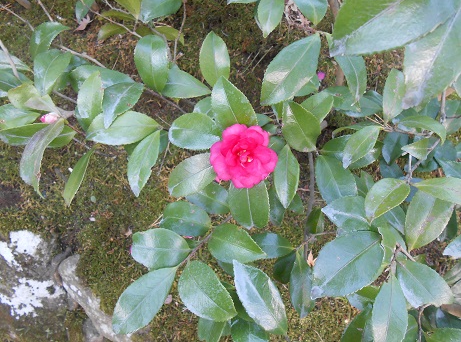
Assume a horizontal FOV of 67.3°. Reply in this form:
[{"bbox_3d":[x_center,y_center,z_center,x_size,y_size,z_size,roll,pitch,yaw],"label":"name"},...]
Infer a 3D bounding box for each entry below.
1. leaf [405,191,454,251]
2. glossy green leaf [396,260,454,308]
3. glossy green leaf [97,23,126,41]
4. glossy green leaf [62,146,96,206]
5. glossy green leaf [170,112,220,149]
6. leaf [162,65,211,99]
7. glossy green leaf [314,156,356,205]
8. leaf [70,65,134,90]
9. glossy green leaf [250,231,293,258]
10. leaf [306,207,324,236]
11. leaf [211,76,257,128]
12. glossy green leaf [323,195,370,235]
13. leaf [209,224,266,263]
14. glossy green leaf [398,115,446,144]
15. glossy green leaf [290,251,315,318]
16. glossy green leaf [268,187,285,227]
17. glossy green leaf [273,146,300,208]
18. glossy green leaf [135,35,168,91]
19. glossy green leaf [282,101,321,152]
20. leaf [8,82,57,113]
[{"bbox_3d":[0.228,0.057,0.398,0.046,0.012,0.083,28,93,-9],"label":"leaf"},{"bbox_3d":[0.235,0.136,0.420,0.081,0.012,0.043,36,75,-6],"label":"glossy green leaf"},{"bbox_3d":[-0.187,-0.220,0.550,0.047,0.010,0.026,-14,43,0],"label":"glossy green leaf"},{"bbox_3d":[-0.195,0.008,0.450,0.028,0.010,0.089,40,107,40],"label":"glossy green leaf"},{"bbox_3d":[-0.045,-0.049,0.432,0.070,0.012,0.039,8,69,19],"label":"glossy green leaf"},{"bbox_3d":[-0.052,-0.106,0.410,0.058,0.012,0.038,9,87,-10],"label":"leaf"},{"bbox_3d":[0.116,0.011,0.380,0.036,0.012,0.068,-24,81,-5],"label":"glossy green leaf"},{"bbox_3d":[-0.169,-0.124,0.470,0.099,0.013,0.042,9,89,6],"label":"leaf"},{"bbox_3d":[0.048,0.089,0.412,0.061,0.010,0.031,7,79,-5],"label":"glossy green leaf"},{"bbox_3d":[0.105,0.060,0.420,0.022,0.044,0.010,15,29,21],"label":"leaf"},{"bbox_3d":[0.003,-0.067,0.359,0.040,0.065,0.013,-19,20,-4],"label":"leaf"},{"bbox_3d":[0.121,0.047,0.362,0.048,0.013,0.040,15,78,18],"label":"glossy green leaf"},{"bbox_3d":[0.008,0.079,0.378,0.067,0.012,0.038,20,73,4],"label":"leaf"},{"bbox_3d":[0.229,-0.052,0.415,0.068,0.018,0.034,22,40,-9],"label":"glossy green leaf"},{"bbox_3d":[0.095,0.153,0.455,0.031,0.012,0.099,-4,102,14],"label":"glossy green leaf"},{"bbox_3d":[0.059,0.042,0.463,0.032,0.071,0.012,-20,23,-32],"label":"glossy green leaf"},{"bbox_3d":[0.061,0.006,0.380,0.028,0.012,0.070,0,98,6],"label":"glossy green leaf"},{"bbox_3d":[-0.102,-0.140,0.458,0.045,0.013,0.080,-10,94,-9],"label":"glossy green leaf"},{"bbox_3d":[0.076,-0.049,0.368,0.035,0.012,0.063,-32,102,-6],"label":"glossy green leaf"},{"bbox_3d":[-0.243,-0.088,0.425,0.074,0.013,0.032,26,57,8],"label":"leaf"}]

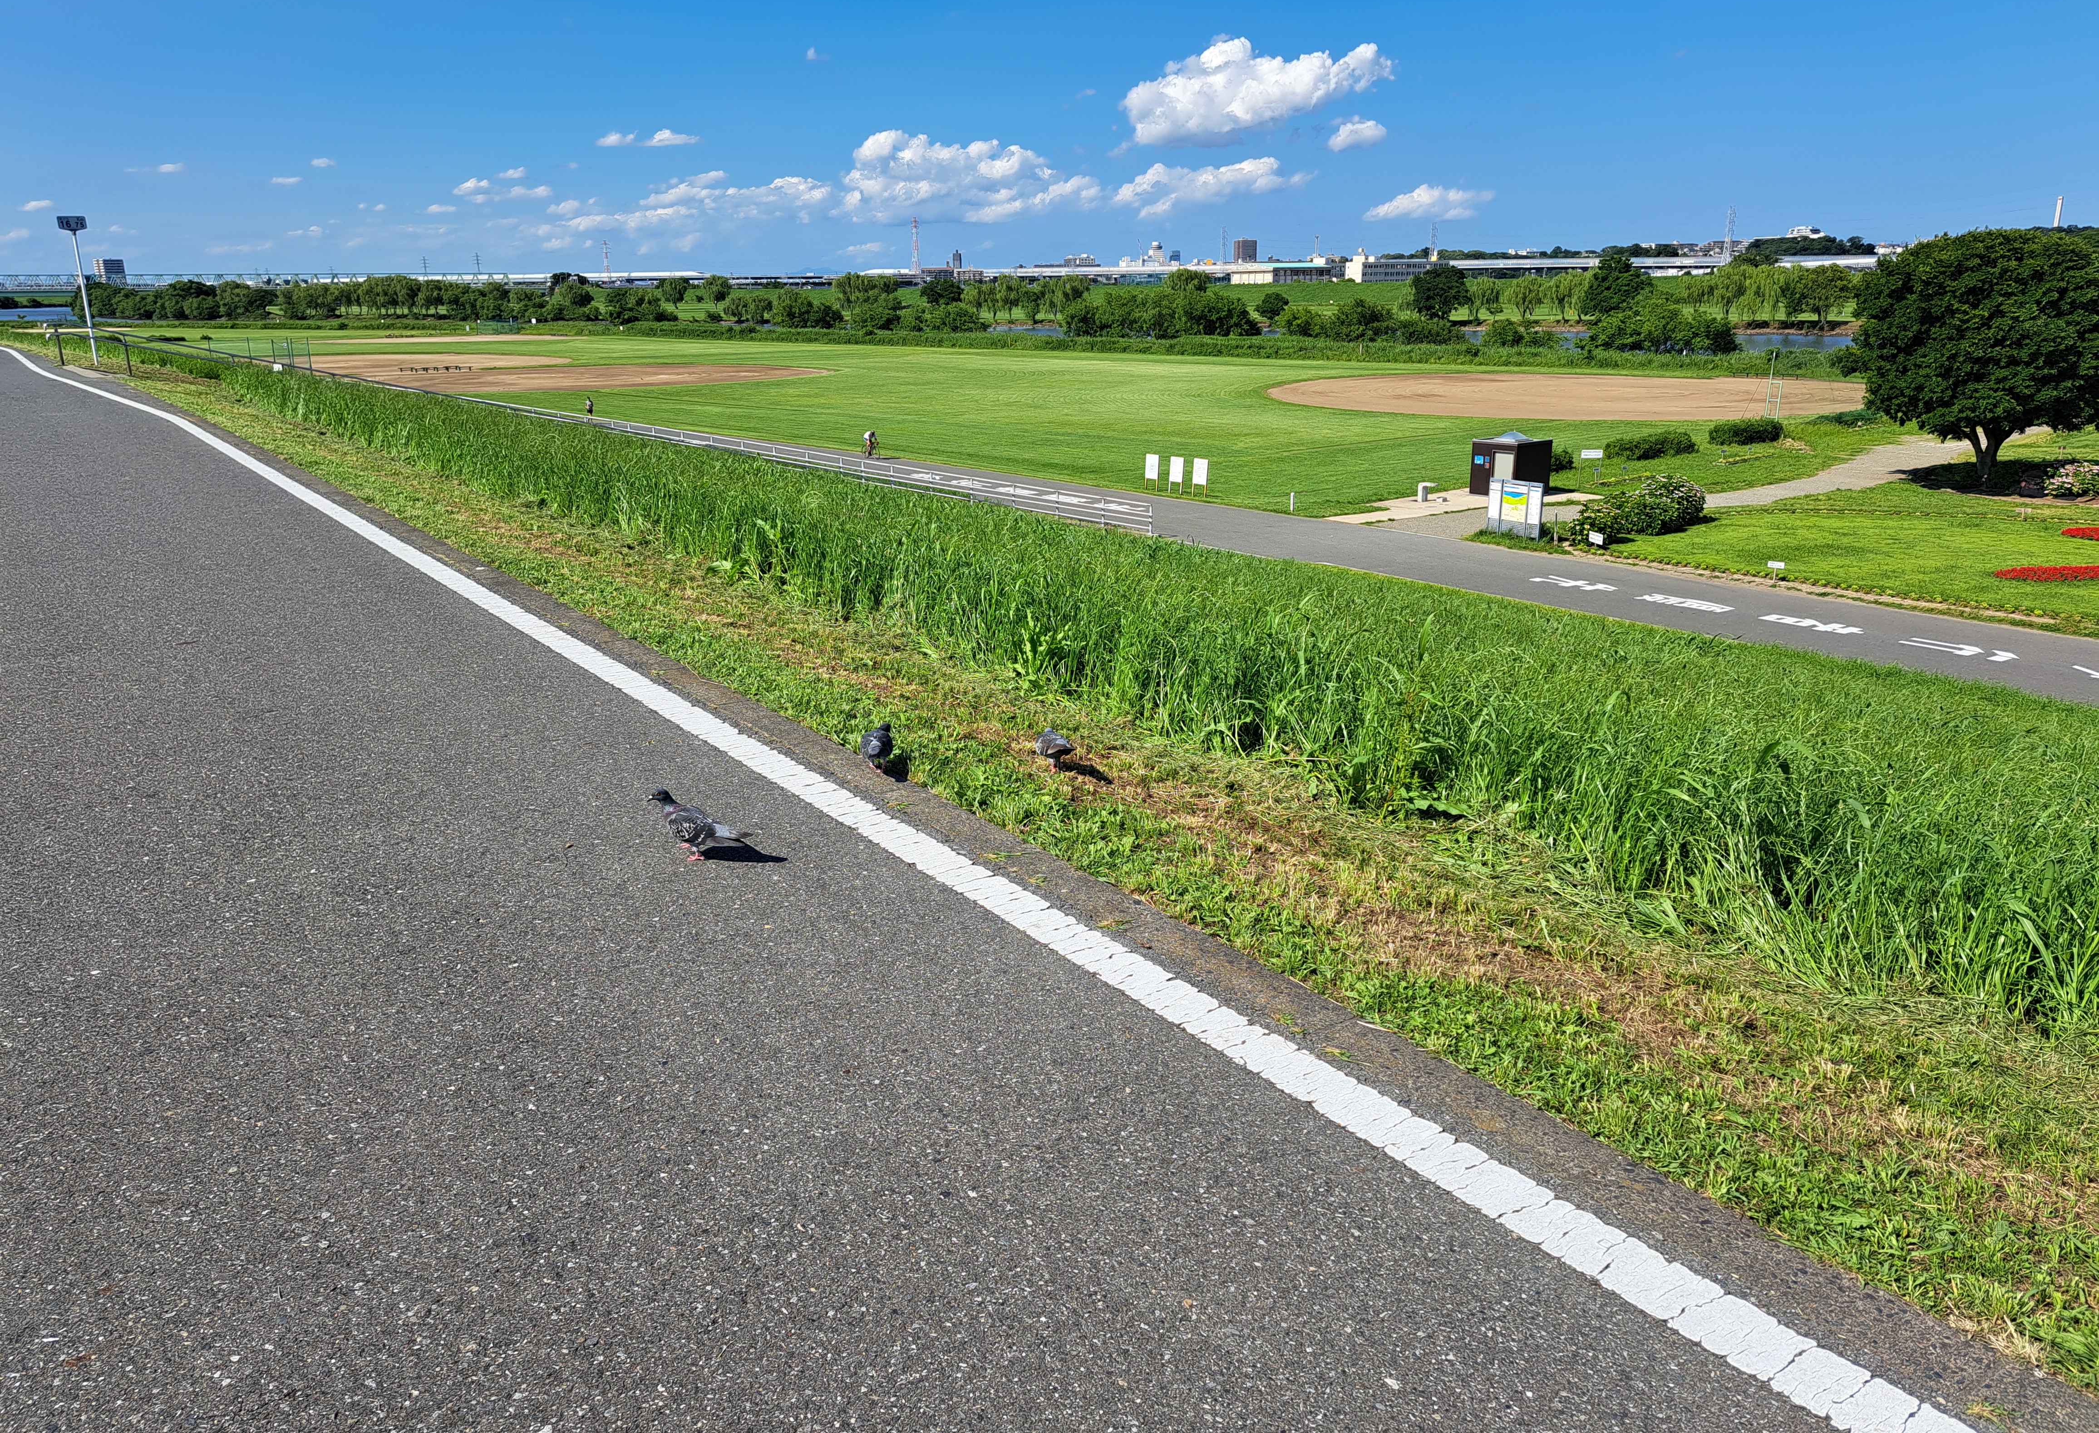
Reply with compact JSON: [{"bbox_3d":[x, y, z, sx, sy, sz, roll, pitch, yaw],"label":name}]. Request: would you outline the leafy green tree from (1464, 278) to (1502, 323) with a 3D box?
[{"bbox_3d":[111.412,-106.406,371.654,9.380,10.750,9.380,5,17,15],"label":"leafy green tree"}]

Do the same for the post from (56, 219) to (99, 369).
[{"bbox_3d":[-22.018,-9.673,33.163,0.700,3.260,0.120,-10,19,-31],"label":"post"}]

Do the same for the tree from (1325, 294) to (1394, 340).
[{"bbox_3d":[50.588,-64.317,236.439,11.170,8.230,11.170,3,17,11],"label":"tree"}]

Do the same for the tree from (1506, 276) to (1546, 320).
[{"bbox_3d":[123.931,-108.064,377.144,10.760,10.740,10.760,5,17,17],"label":"tree"}]

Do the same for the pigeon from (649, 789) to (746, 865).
[{"bbox_3d":[-1.029,0.311,4.304,0.310,0.230,0.120,1,16,3],"label":"pigeon"}]

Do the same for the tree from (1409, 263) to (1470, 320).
[{"bbox_3d":[101.124,-109.364,375.973,14.870,14.030,14.870,4,17,14],"label":"tree"}]

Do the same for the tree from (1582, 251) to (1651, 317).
[{"bbox_3d":[146.493,-110.322,373.403,17.660,17.070,17.660,6,18,20],"label":"tree"}]

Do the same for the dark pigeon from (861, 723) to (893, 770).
[{"bbox_3d":[-0.590,0.102,5.087,0.125,0.185,0.280,1,17,4],"label":"dark pigeon"}]

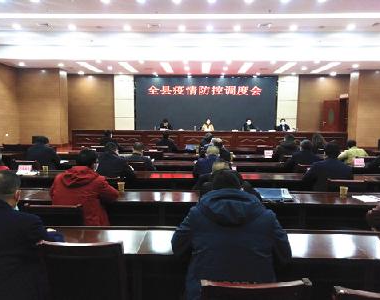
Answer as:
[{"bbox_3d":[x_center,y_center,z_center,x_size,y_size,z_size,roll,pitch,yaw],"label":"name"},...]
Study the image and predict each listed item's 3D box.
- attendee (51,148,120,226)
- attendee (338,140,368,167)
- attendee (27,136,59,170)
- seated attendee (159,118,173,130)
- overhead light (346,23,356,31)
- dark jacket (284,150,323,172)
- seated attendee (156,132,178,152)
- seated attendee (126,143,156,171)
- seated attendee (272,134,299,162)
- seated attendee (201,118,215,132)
[{"bbox_3d":[-0.983,0.658,2.795,0.540,1.330,0.800,2,6,10],"label":"attendee"},{"bbox_3d":[3.389,0.398,6.105,0.600,1.200,0.760,0,6,-3],"label":"attendee"},{"bbox_3d":[-2.688,0.396,5.300,0.560,1.270,0.750,1,5,3],"label":"attendee"},{"bbox_3d":[-0.824,-0.430,9.927,0.520,1.290,0.700,1,6,2],"label":"seated attendee"},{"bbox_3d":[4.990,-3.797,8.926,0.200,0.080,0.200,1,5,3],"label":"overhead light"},{"bbox_3d":[1.891,0.345,4.866,0.620,0.650,0.500,0,6,-6],"label":"dark jacket"},{"bbox_3d":[-0.597,0.169,7.500,0.560,1.290,0.750,1,6,2],"label":"seated attendee"},{"bbox_3d":[-0.873,0.446,5.200,0.520,1.200,0.750,1,5,3],"label":"seated attendee"},{"bbox_3d":[1.991,0.331,6.158,0.560,1.300,0.760,0,6,-3],"label":"seated attendee"},{"bbox_3d":[0.673,-0.527,10.800,0.500,1.250,0.700,1,5,3],"label":"seated attendee"}]

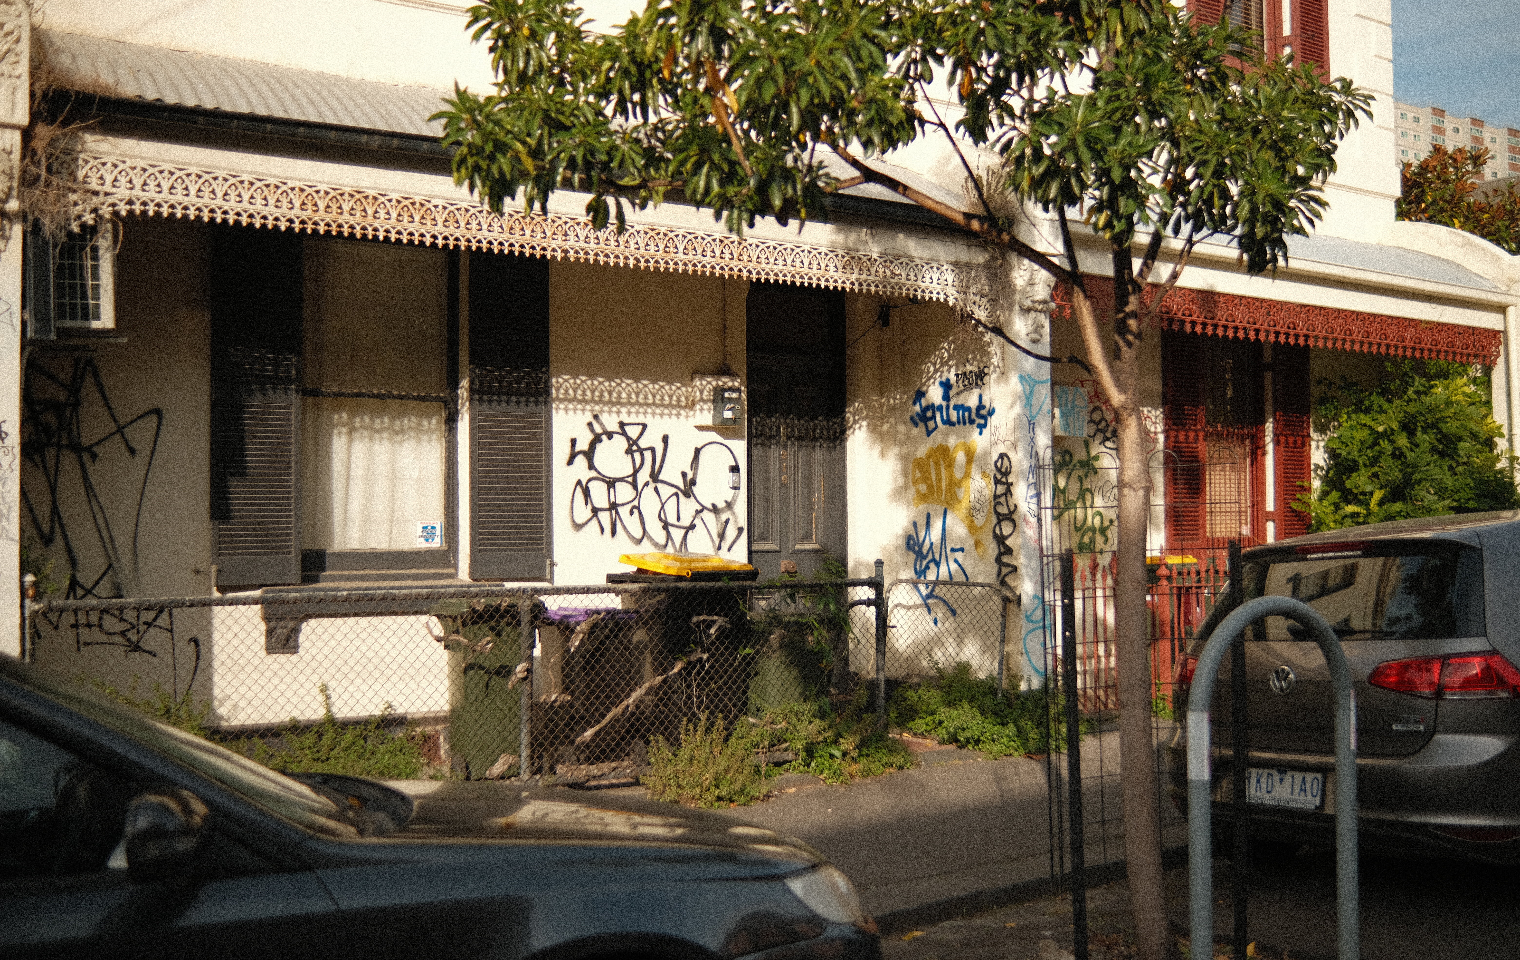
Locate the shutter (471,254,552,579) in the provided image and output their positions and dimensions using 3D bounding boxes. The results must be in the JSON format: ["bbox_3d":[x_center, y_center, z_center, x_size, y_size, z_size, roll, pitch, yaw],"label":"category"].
[{"bbox_3d":[-1.422,-0.404,8.442,0.493,1.944,0.050,1,-2,-32],"label":"shutter"}]

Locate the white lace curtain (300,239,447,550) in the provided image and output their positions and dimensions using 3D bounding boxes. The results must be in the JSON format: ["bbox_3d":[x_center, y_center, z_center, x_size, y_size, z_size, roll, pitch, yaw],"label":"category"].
[{"bbox_3d":[-2.155,-0.478,8.285,0.889,1.804,0.080,1,-2,-32],"label":"white lace curtain"}]

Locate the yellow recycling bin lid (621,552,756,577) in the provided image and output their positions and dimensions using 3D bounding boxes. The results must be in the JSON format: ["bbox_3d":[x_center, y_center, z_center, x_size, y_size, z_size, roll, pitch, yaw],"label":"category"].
[{"bbox_3d":[-0.423,0.485,8.569,0.550,0.080,0.650,1,5,-45],"label":"yellow recycling bin lid"}]

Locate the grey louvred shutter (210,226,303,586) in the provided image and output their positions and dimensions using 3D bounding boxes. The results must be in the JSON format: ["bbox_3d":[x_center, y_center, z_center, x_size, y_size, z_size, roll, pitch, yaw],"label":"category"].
[{"bbox_3d":[-2.611,-0.423,7.683,0.462,1.930,0.050,1,-2,-35],"label":"grey louvred shutter"}]

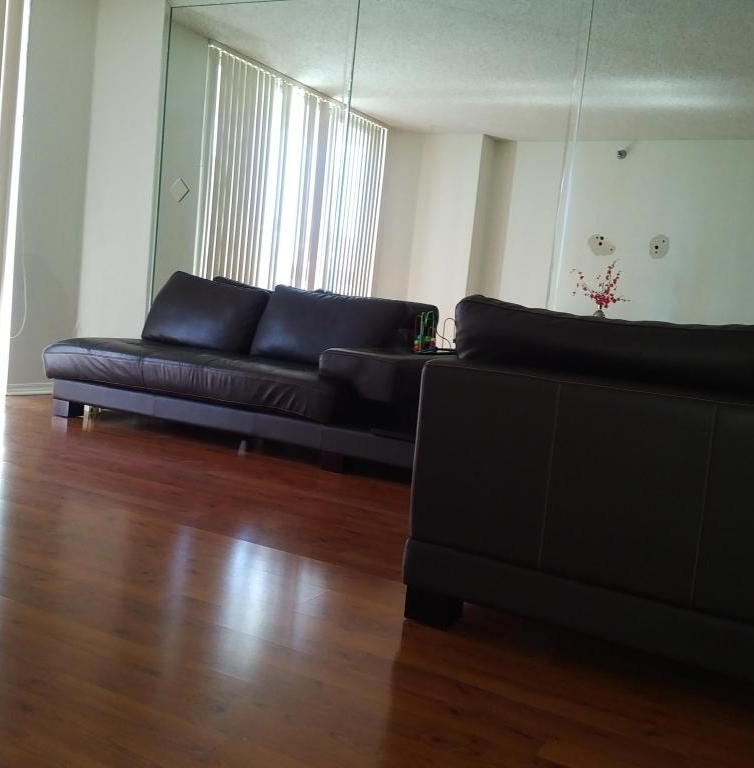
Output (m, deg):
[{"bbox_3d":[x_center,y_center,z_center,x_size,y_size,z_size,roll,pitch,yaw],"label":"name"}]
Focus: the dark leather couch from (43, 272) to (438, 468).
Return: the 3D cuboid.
[{"bbox_3d":[-0.660,-0.139,4.402,2.439,0.884,0.945,8,5,30],"label":"dark leather couch"}]

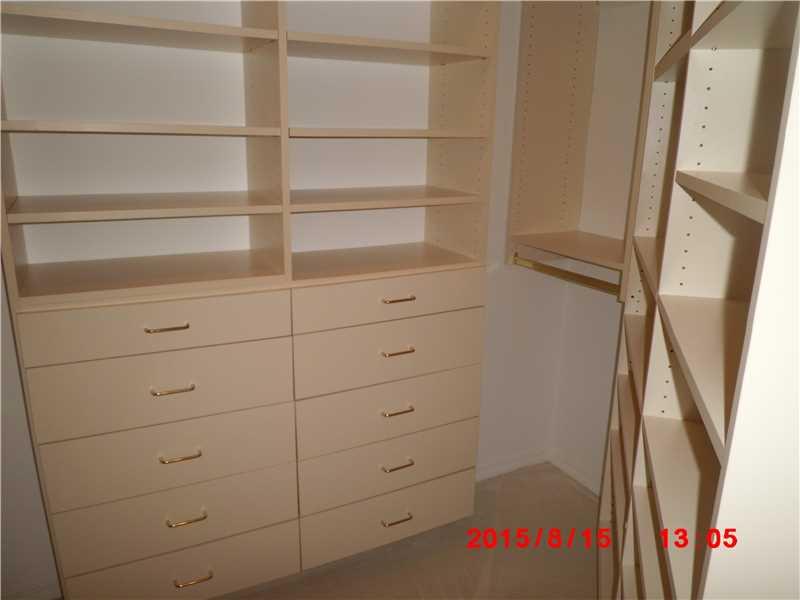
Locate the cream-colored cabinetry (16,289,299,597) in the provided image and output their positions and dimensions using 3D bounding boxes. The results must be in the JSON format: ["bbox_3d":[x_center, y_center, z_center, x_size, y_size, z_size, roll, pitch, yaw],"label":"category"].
[{"bbox_3d":[-0.666,0.387,1.743,0.635,0.912,0.383,-7,18,-26],"label":"cream-colored cabinetry"}]

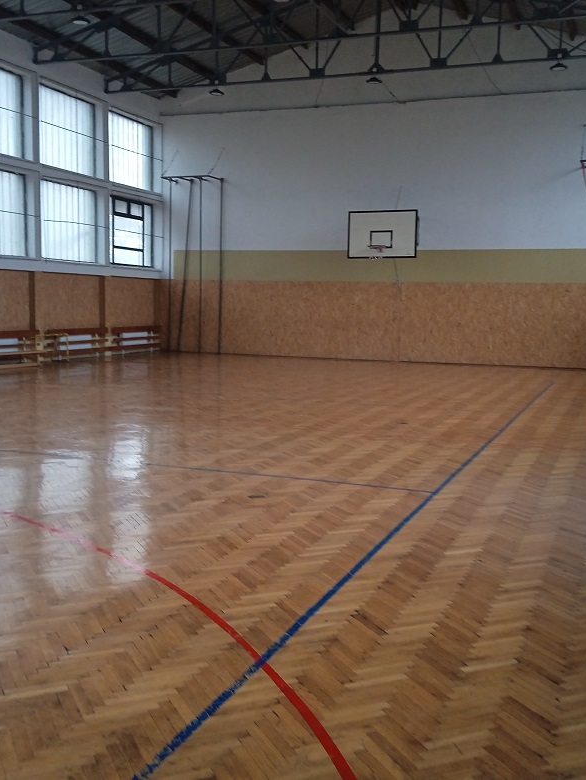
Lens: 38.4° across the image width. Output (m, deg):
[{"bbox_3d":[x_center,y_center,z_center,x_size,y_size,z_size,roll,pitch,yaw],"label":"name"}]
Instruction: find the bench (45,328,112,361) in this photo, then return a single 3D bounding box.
[{"bbox_3d":[-5.631,-1.231,22.195,0.264,0.751,2.722,3,7,22],"label":"bench"}]

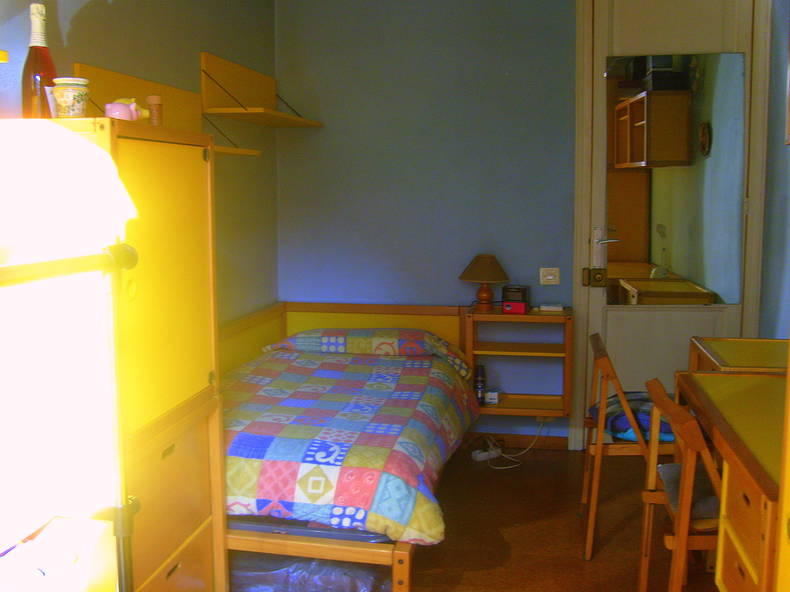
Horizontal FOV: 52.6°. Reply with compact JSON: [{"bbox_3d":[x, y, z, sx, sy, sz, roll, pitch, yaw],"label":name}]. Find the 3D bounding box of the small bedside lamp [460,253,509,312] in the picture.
[{"bbox_3d":[0.448,-0.063,3.937,0.247,0.278,0.247,1,8,11],"label":"small bedside lamp"}]

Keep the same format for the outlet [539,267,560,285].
[{"bbox_3d":[0.782,-0.098,4.023,0.095,0.081,0.014,1,8,11],"label":"outlet"}]

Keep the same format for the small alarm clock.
[{"bbox_3d":[0.586,0.019,3.872,0.119,0.128,0.084,1,8,11],"label":"small alarm clock"}]

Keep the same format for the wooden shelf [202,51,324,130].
[{"bbox_3d":[-0.587,-0.932,3.726,0.261,0.267,0.884,1,8,11],"label":"wooden shelf"}]

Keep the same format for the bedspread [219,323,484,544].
[{"bbox_3d":[-0.252,0.435,3.203,1.112,0.328,1.849,1,8,11],"label":"bedspread"}]

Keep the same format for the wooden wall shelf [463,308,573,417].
[{"bbox_3d":[0.620,0.316,3.965,0.501,0.485,0.293,1,8,11],"label":"wooden wall shelf"}]

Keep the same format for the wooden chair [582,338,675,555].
[{"bbox_3d":[0.934,0.559,3.008,0.449,0.770,0.449,1,8,11],"label":"wooden chair"}]

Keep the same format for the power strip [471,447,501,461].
[{"bbox_3d":[0.450,0.799,4.038,0.165,0.042,0.055,-6,9,-33],"label":"power strip"}]

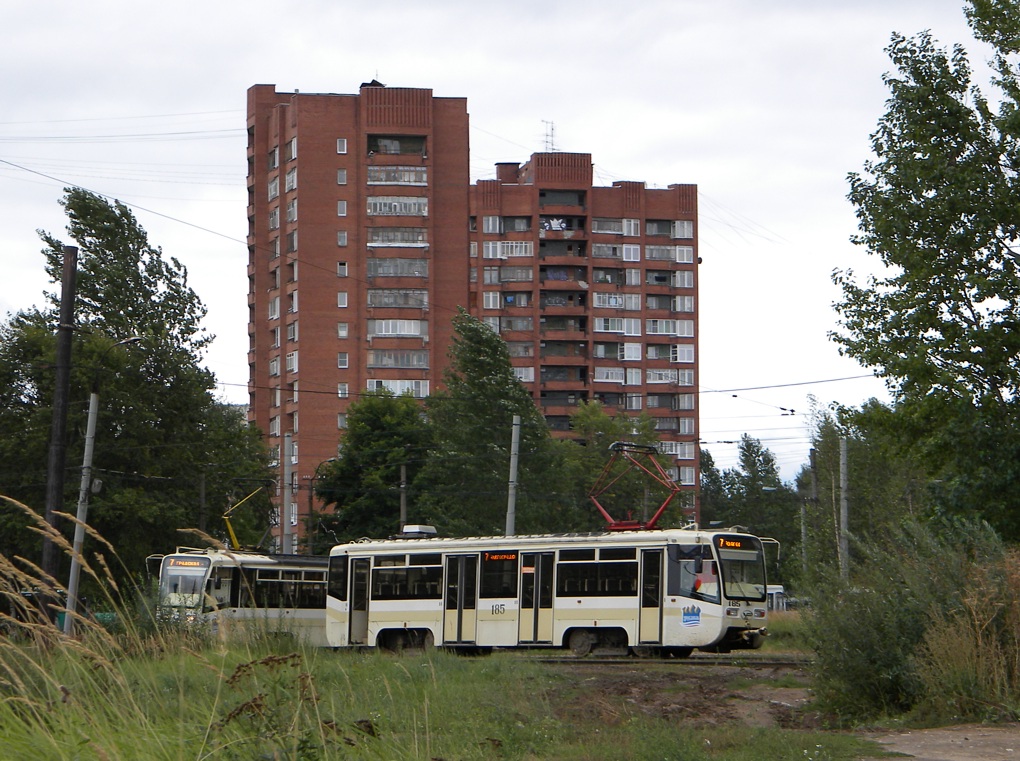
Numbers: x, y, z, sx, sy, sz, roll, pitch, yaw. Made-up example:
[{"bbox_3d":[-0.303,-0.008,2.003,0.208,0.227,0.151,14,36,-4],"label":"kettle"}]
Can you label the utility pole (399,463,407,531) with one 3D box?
[{"bbox_3d":[-4.922,8.107,112.451,0.250,8.630,0.250,0,-6,0],"label":"utility pole"}]

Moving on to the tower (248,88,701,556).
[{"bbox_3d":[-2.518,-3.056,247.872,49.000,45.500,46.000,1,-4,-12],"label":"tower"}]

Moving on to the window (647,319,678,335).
[{"bbox_3d":[17.267,-6.058,276.404,3.758,1.706,0.250,1,-4,-12],"label":"window"}]

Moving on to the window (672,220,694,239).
[{"bbox_3d":[19.401,-16.885,272.962,2.396,1.954,0.200,1,-6,-11],"label":"window"}]

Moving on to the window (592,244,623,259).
[{"bbox_3d":[10.838,-14.340,271.359,3.290,1.493,0.200,1,-6,-11],"label":"window"}]

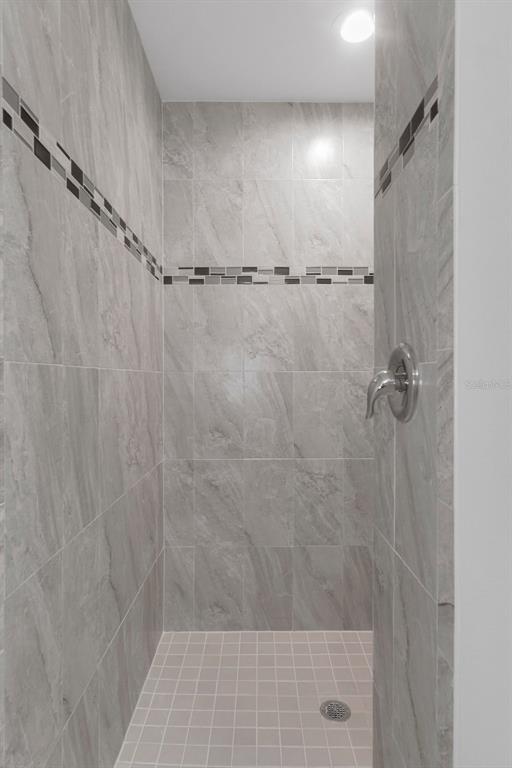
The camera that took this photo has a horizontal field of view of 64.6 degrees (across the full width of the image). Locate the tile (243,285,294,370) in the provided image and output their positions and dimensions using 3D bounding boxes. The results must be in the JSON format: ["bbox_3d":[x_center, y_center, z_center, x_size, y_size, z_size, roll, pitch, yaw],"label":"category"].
[{"bbox_3d":[0.060,-0.262,1.925,0.231,0.409,0.010,0,1,0],"label":"tile"}]

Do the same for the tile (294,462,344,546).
[{"bbox_3d":[0.295,0.562,1.925,0.232,0.405,0.010,0,1,0],"label":"tile"}]

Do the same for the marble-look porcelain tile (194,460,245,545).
[{"bbox_3d":[-0.175,0.563,1.925,0.232,0.405,0.010,0,1,0],"label":"marble-look porcelain tile"}]

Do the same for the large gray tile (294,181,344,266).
[{"bbox_3d":[0.307,-0.788,1.995,0.245,0.421,0.010,0,1,0],"label":"large gray tile"}]

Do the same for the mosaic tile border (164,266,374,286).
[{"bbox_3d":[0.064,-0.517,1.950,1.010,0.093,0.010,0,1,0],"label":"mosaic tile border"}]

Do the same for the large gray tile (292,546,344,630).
[{"bbox_3d":[0.302,0.993,1.963,0.244,0.408,0.010,0,1,0],"label":"large gray tile"}]

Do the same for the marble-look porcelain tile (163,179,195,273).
[{"bbox_3d":[-0.364,-0.759,1.925,0.139,0.410,0.010,0,1,0],"label":"marble-look porcelain tile"}]

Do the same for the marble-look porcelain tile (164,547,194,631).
[{"bbox_3d":[-0.382,1.020,2.019,0.150,0.424,0.010,0,1,0],"label":"marble-look porcelain tile"}]

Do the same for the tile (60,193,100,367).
[{"bbox_3d":[-0.444,-0.244,1.029,0.010,0.399,0.201,0,1,0],"label":"tile"}]

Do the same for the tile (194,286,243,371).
[{"bbox_3d":[-0.180,-0.264,1.953,0.237,0.408,0.010,0,1,0],"label":"tile"}]

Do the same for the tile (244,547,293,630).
[{"bbox_3d":[0.059,0.993,1.964,0.237,0.408,0.010,0,1,0],"label":"tile"}]

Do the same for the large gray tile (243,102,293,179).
[{"bbox_3d":[0.059,-1.163,1.944,0.234,0.366,0.010,0,1,0],"label":"large gray tile"}]

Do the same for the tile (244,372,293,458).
[{"bbox_3d":[0.060,0.151,1.925,0.231,0.409,0.010,0,1,0],"label":"tile"}]

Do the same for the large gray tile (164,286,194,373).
[{"bbox_3d":[-0.379,-0.268,2.002,0.149,0.423,0.010,0,1,0],"label":"large gray tile"}]

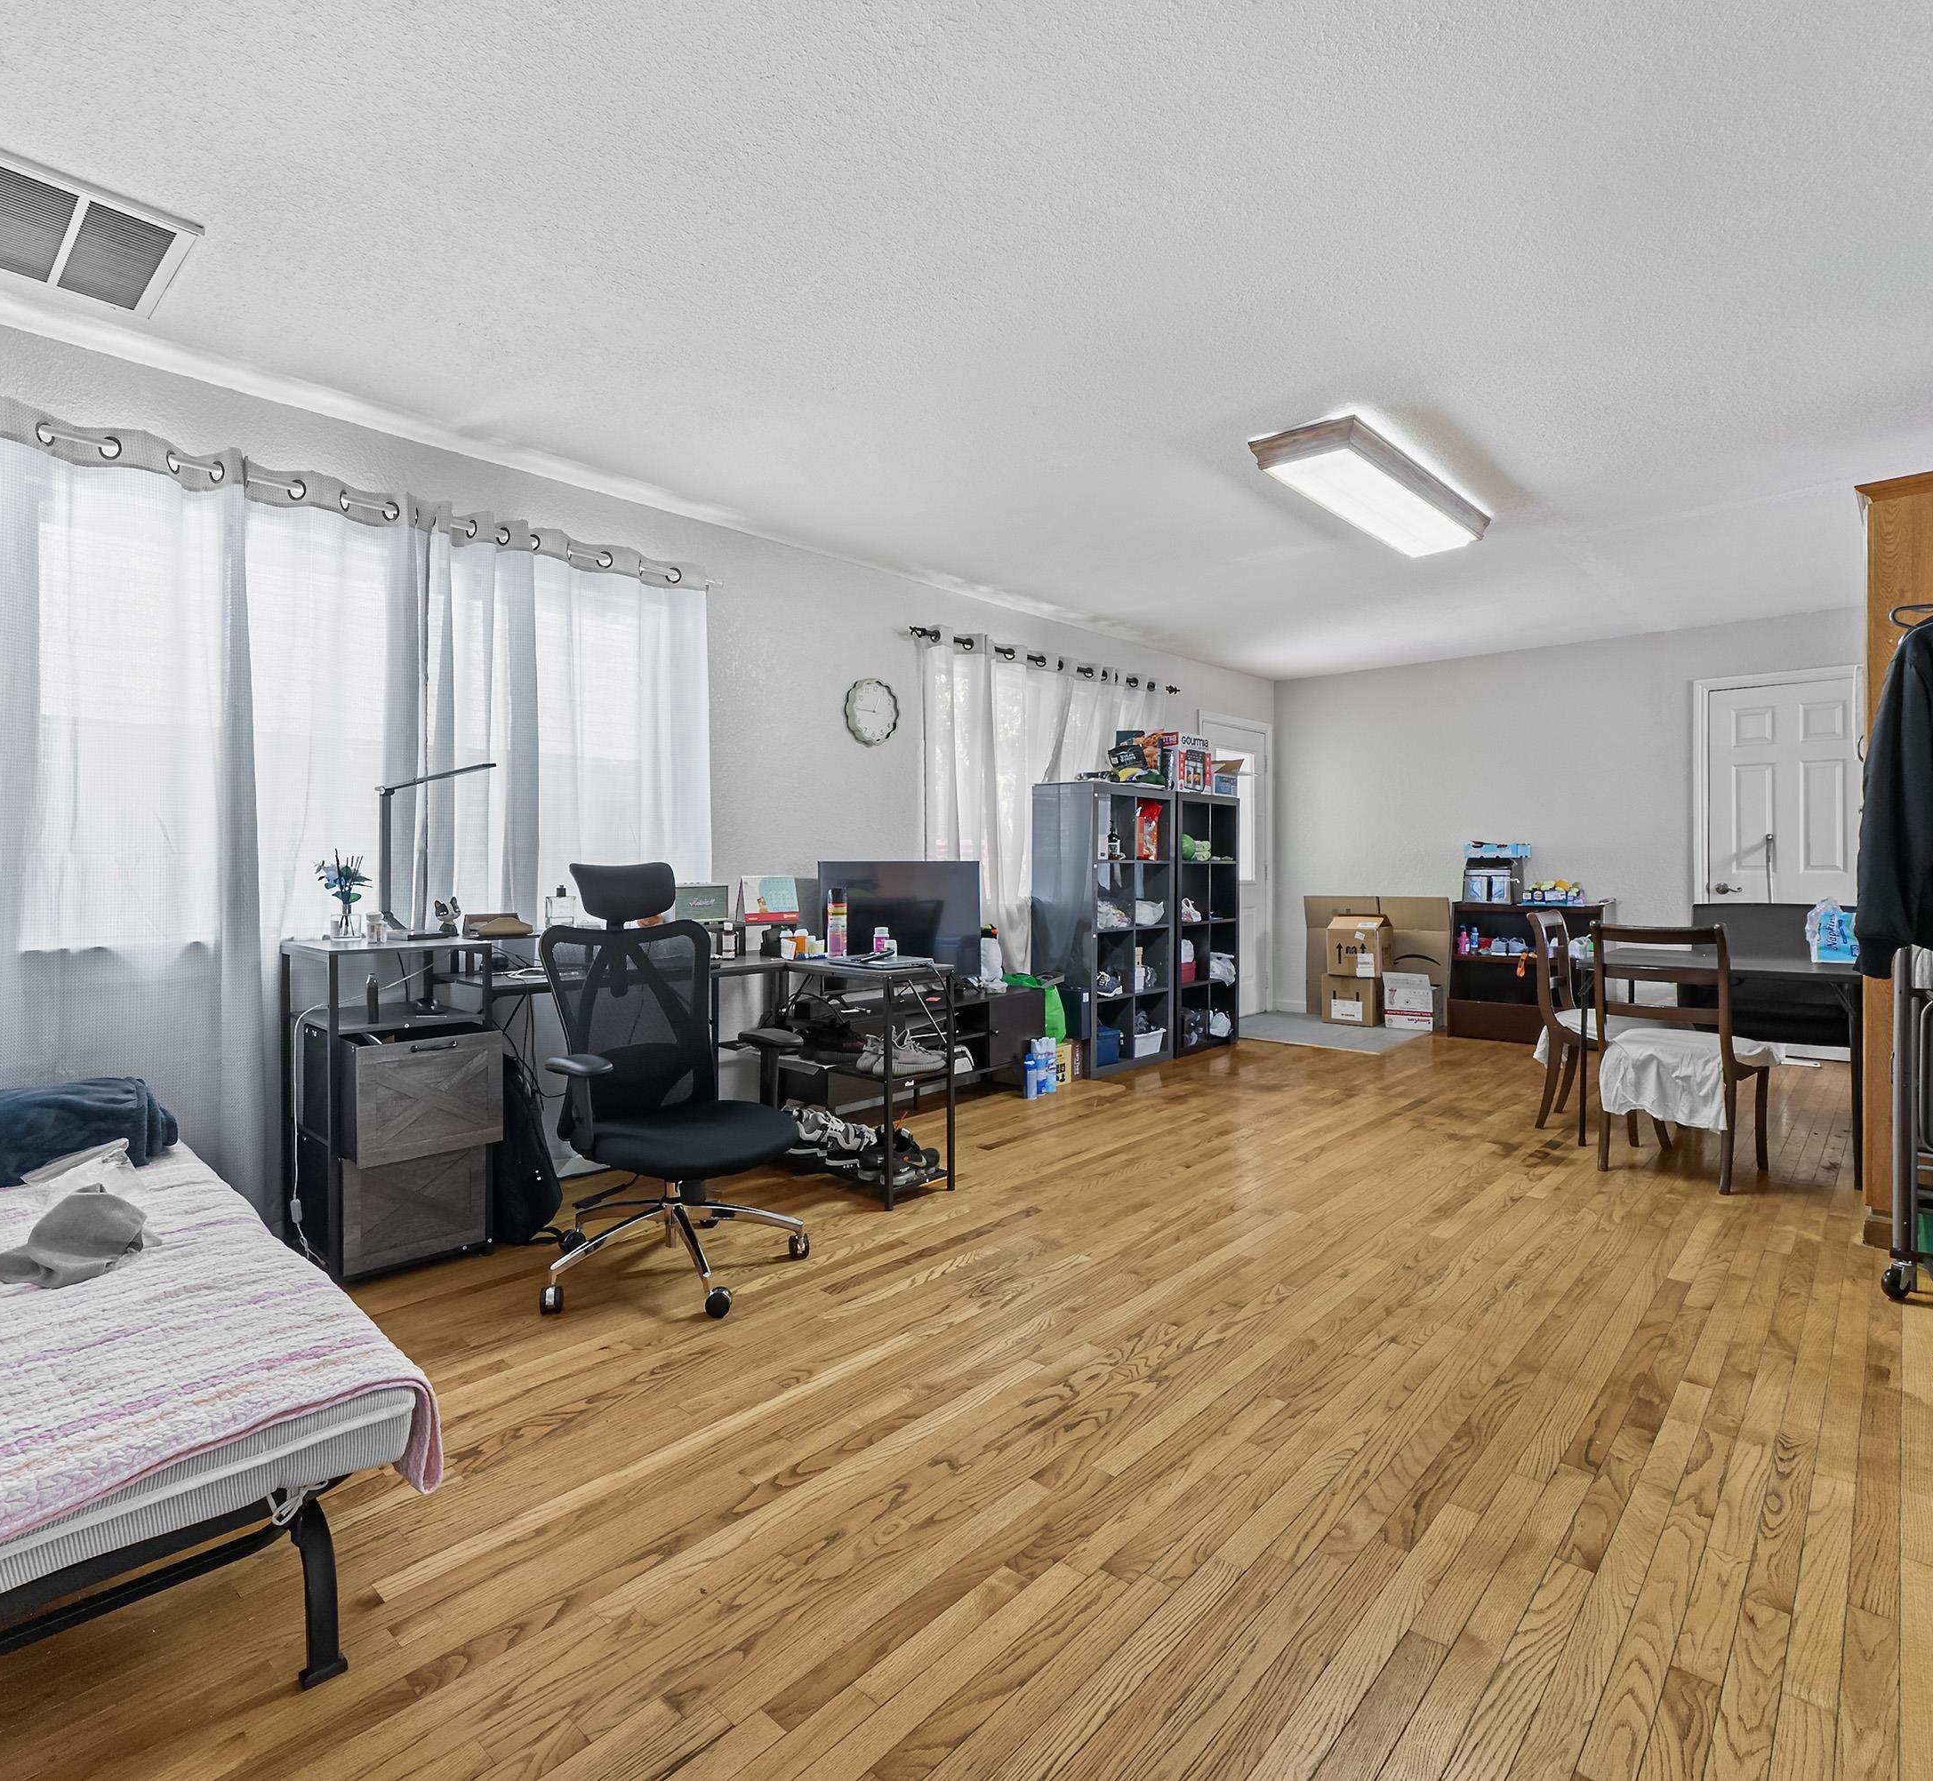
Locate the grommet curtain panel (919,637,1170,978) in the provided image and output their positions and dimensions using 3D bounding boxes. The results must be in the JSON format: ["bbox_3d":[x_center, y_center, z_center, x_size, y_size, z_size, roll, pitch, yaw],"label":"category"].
[{"bbox_3d":[0.505,-0.197,5.505,0.130,2.060,2.120,0,1,42],"label":"grommet curtain panel"}]

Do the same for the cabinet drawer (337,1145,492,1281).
[{"bbox_3d":[-1.574,0.836,2.897,0.360,0.290,0.340,-1,1,-45],"label":"cabinet drawer"}]

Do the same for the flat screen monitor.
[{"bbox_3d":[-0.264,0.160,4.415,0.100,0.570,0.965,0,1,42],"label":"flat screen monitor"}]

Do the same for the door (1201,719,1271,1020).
[{"bbox_3d":[1.884,-0.121,7.171,0.080,2.070,1.000,0,1,42],"label":"door"}]

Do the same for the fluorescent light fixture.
[{"bbox_3d":[1.465,-1.386,3.685,0.350,0.090,1.310,0,1,42],"label":"fluorescent light fixture"}]

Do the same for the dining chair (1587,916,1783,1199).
[{"bbox_3d":[2.541,0.552,3.631,0.520,0.860,0.450,-1,1,-41],"label":"dining chair"}]

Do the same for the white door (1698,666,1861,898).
[{"bbox_3d":[4.521,-0.129,5.709,0.870,2.130,0.080,1,1,42],"label":"white door"}]

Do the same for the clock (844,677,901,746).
[{"bbox_3d":[-0.433,-0.815,4.726,0.045,0.310,0.310,1,1,42],"label":"clock"}]

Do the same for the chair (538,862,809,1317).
[{"bbox_3d":[-0.782,0.464,2.746,0.670,1.090,0.670,1,2,44],"label":"chair"}]

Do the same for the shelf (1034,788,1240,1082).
[{"bbox_3d":[1.008,0.199,5.881,0.390,1.480,1.530,0,1,42],"label":"shelf"}]

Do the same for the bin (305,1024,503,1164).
[{"bbox_3d":[-1.545,0.541,2.855,0.420,0.315,0.360,1,1,42],"label":"bin"}]

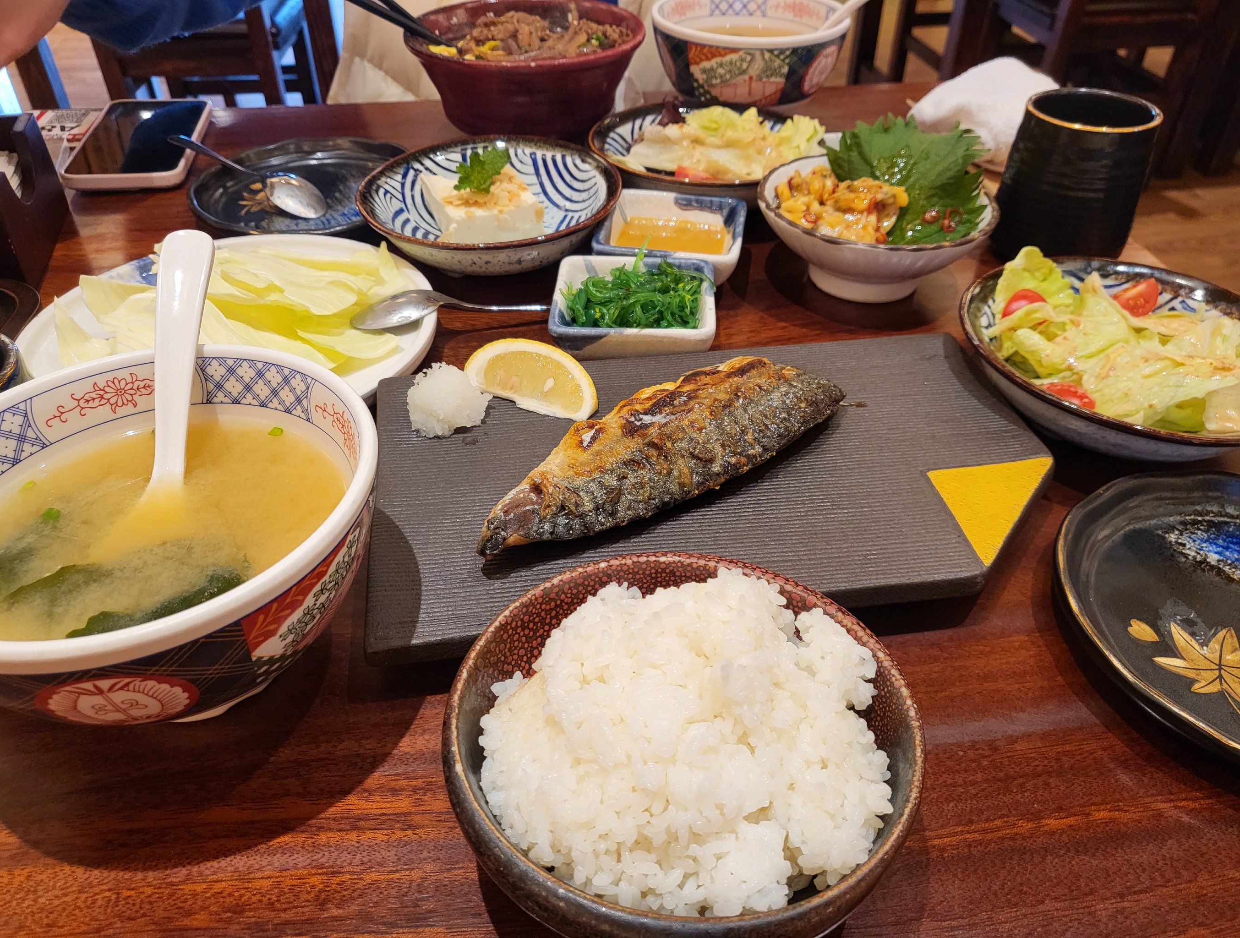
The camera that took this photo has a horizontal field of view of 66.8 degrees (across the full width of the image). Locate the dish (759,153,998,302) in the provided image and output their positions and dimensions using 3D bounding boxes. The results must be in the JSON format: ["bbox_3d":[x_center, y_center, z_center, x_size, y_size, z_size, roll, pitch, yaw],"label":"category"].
[{"bbox_3d":[0.142,-0.131,0.533,0.128,0.051,0.128,0,40,0],"label":"dish"}]

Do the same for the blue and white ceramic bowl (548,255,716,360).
[{"bbox_3d":[0.008,-0.080,0.490,0.082,0.027,0.075,2,40,2],"label":"blue and white ceramic bowl"}]

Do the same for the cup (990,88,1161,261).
[{"bbox_3d":[0.267,-0.171,0.556,0.074,0.083,0.074,0,40,0],"label":"cup"}]

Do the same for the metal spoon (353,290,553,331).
[{"bbox_3d":[-0.077,-0.081,0.477,0.115,0.020,0.029,-8,40,-22],"label":"metal spoon"}]

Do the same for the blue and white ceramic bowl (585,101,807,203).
[{"bbox_3d":[0.053,-0.195,0.616,0.146,0.042,0.146,0,40,0],"label":"blue and white ceramic bowl"}]

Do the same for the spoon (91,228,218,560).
[{"bbox_3d":[-0.164,-0.015,0.340,0.044,0.034,0.155,-2,73,-2],"label":"spoon"}]

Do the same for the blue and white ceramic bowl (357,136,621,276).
[{"bbox_3d":[-0.074,-0.149,0.561,0.151,0.042,0.151,0,40,0],"label":"blue and white ceramic bowl"}]

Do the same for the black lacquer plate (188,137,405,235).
[{"bbox_3d":[-0.195,-0.174,0.605,0.150,0.023,0.150,0,40,0],"label":"black lacquer plate"}]

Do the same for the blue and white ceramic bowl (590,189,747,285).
[{"bbox_3d":[0.032,-0.133,0.553,0.082,0.027,0.076,7,40,8],"label":"blue and white ceramic bowl"}]

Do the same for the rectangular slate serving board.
[{"bbox_3d":[0.040,0.002,0.397,0.281,0.016,0.162,-6,40,-7],"label":"rectangular slate serving board"}]

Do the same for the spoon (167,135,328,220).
[{"bbox_3d":[-0.243,-0.193,0.610,0.131,0.018,0.029,26,45,13],"label":"spoon"}]

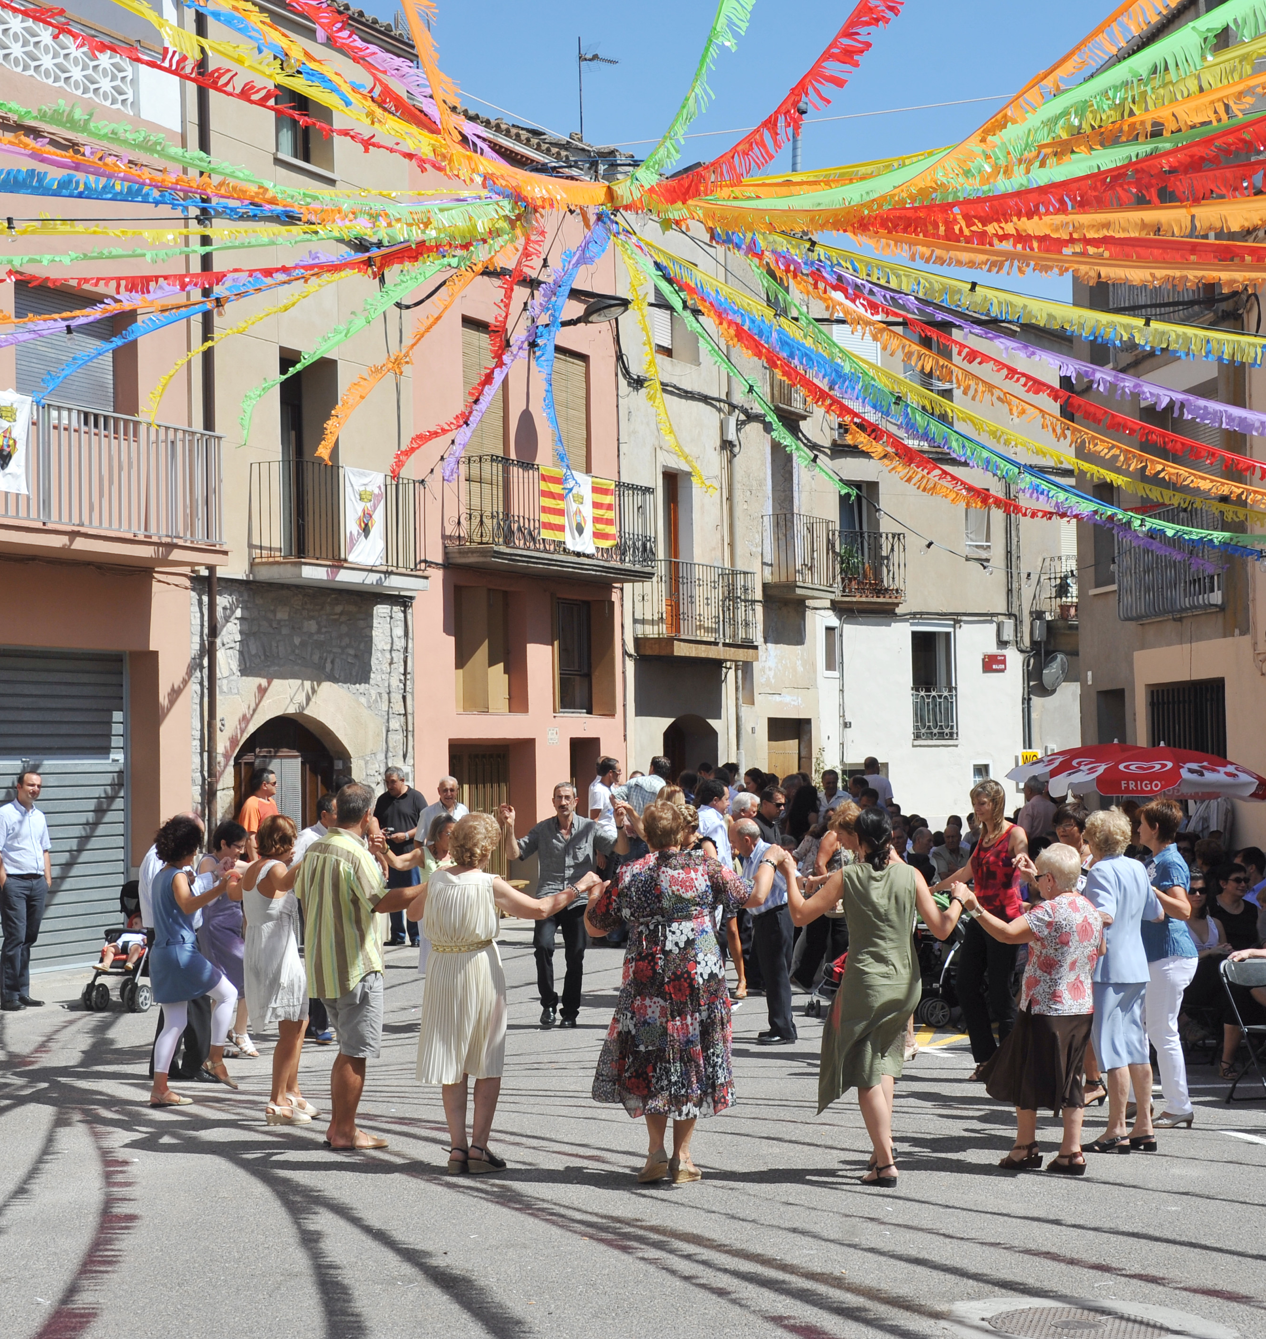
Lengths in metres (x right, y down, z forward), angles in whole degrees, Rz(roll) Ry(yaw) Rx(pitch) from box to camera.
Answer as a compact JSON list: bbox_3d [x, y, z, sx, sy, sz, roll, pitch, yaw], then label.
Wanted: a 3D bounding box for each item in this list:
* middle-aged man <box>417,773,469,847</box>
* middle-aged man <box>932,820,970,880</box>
[{"bbox_3d":[-1.596,1.753,22.400,0.530,1.740,0.340,-1,-2,-7],"label":"middle-aged man"},{"bbox_3d":[2.956,2.080,24.900,0.550,1.270,0.750,-1,-2,6],"label":"middle-aged man"}]

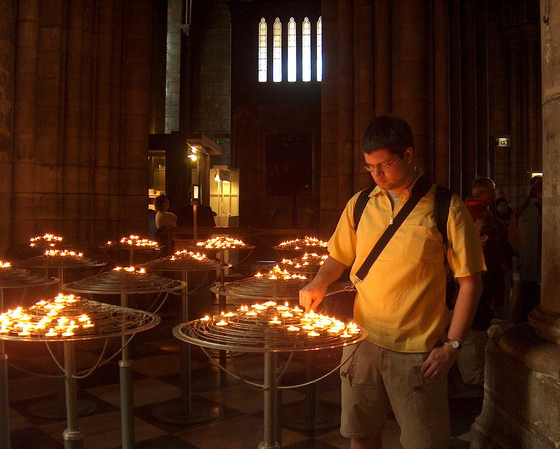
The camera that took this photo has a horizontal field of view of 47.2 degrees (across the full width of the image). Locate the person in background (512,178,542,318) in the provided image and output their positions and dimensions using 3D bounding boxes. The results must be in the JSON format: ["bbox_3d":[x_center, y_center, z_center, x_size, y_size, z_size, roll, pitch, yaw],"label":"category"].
[{"bbox_3d":[2.478,0.421,6.215,0.420,1.761,0.500,1,2,26],"label":"person in background"}]

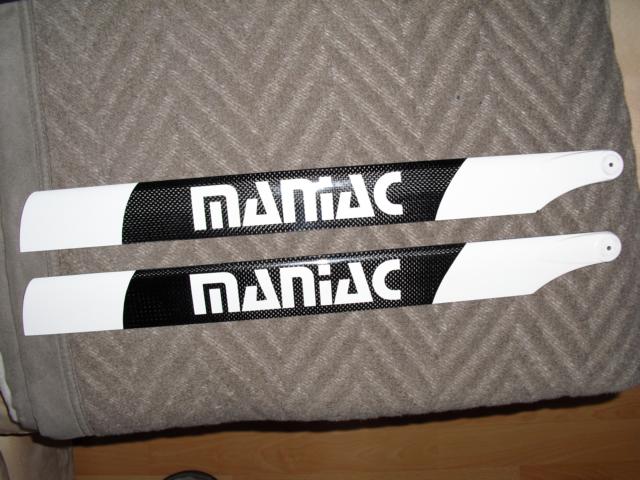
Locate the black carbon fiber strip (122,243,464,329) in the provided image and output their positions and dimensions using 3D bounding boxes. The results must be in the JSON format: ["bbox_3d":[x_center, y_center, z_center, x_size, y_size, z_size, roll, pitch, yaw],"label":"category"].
[{"bbox_3d":[-0.026,0.045,0.663,0.345,0.009,0.059,-5,96,0],"label":"black carbon fiber strip"}]

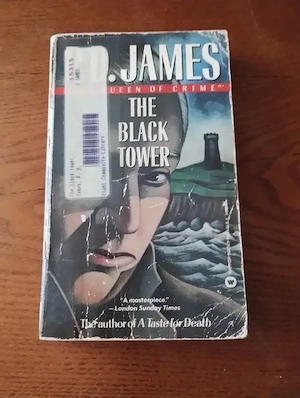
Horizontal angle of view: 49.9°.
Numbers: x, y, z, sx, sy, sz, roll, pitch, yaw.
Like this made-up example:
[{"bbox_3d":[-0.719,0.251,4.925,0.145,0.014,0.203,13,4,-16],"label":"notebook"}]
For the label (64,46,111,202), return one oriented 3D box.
[{"bbox_3d":[-0.036,-0.045,0.185,0.025,0.002,0.092,-1,81,1],"label":"label"}]

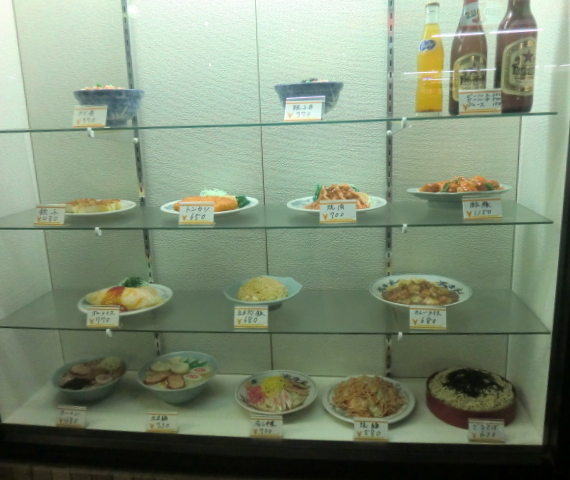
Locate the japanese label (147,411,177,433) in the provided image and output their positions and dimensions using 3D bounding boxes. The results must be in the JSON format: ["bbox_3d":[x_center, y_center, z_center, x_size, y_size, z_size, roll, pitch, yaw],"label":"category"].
[{"bbox_3d":[-0.273,0.409,1.079,0.071,0.045,0.010,-1,-8,6],"label":"japanese label"}]

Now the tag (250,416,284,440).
[{"bbox_3d":[-0.039,0.407,1.044,0.071,0.045,0.010,-1,-13,5],"label":"tag"}]

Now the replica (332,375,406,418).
[{"bbox_3d":[0.199,0.356,1.139,0.172,0.056,0.152,-1,13,7],"label":"replica"}]

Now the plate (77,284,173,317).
[{"bbox_3d":[-0.370,0.139,1.138,0.222,0.062,0.215,-2,13,0],"label":"plate"}]

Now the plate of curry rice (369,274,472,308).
[{"bbox_3d":[0.311,0.128,1.104,0.235,0.053,0.232,-1,13,7],"label":"plate of curry rice"}]

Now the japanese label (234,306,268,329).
[{"bbox_3d":[-0.070,0.165,1.017,0.072,0.045,0.010,0,-1,7],"label":"japanese label"}]

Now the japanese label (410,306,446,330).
[{"bbox_3d":[0.291,0.159,0.976,0.072,0.045,0.010,0,-1,10],"label":"japanese label"}]

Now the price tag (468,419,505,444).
[{"bbox_3d":[0.421,0.398,1.004,0.072,0.045,0.010,-1,-9,5],"label":"price tag"}]

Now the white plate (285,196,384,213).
[{"bbox_3d":[0.117,-0.073,1.073,0.222,0.026,0.222,0,13,7],"label":"white plate"}]

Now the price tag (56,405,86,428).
[{"bbox_3d":[-0.489,0.408,1.108,0.071,0.045,0.010,0,-10,8],"label":"price tag"}]

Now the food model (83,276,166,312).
[{"bbox_3d":[-0.384,0.129,1.153,0.183,0.062,0.144,0,13,7],"label":"food model"}]

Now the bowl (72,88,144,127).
[{"bbox_3d":[-0.388,-0.293,1.066,0.150,0.078,0.150,-2,13,0],"label":"bowl"}]

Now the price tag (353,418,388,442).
[{"bbox_3d":[0.187,0.412,1.043,0.072,0.046,0.006,-1,-8,7],"label":"price tag"}]

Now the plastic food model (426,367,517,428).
[{"bbox_3d":[0.439,0.372,1.142,0.196,0.051,0.196,0,13,7],"label":"plastic food model"}]

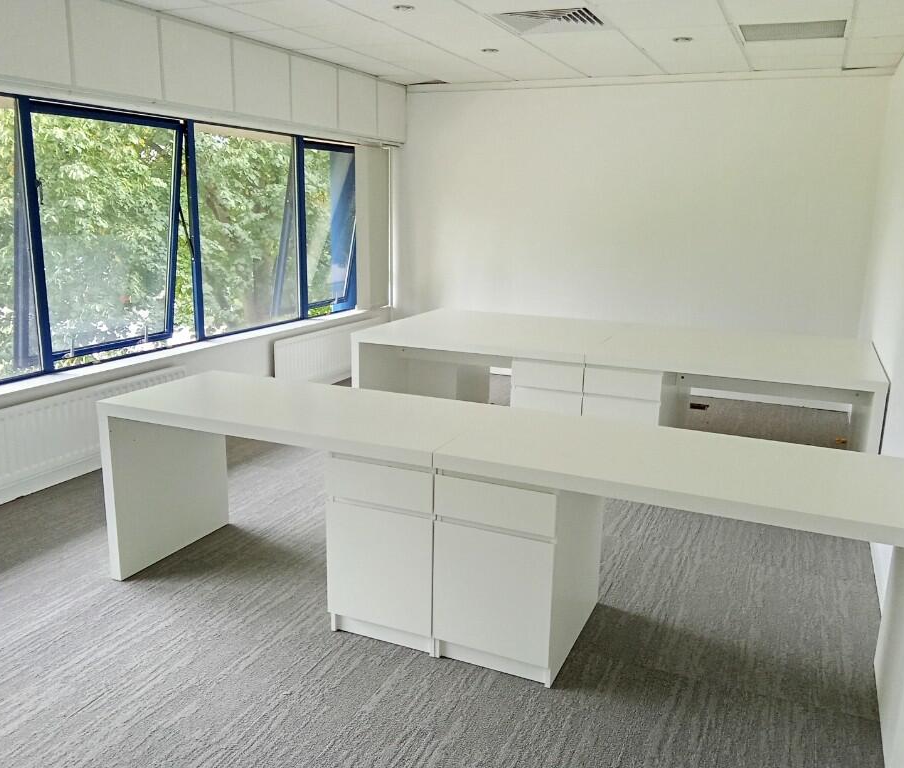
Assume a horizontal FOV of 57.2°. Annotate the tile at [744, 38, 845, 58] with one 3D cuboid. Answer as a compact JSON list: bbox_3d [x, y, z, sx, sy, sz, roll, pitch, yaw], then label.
[{"bbox_3d":[2.124,-2.082,5.133,0.600,0.020,0.600,6,13,22],"label":"tile"}]

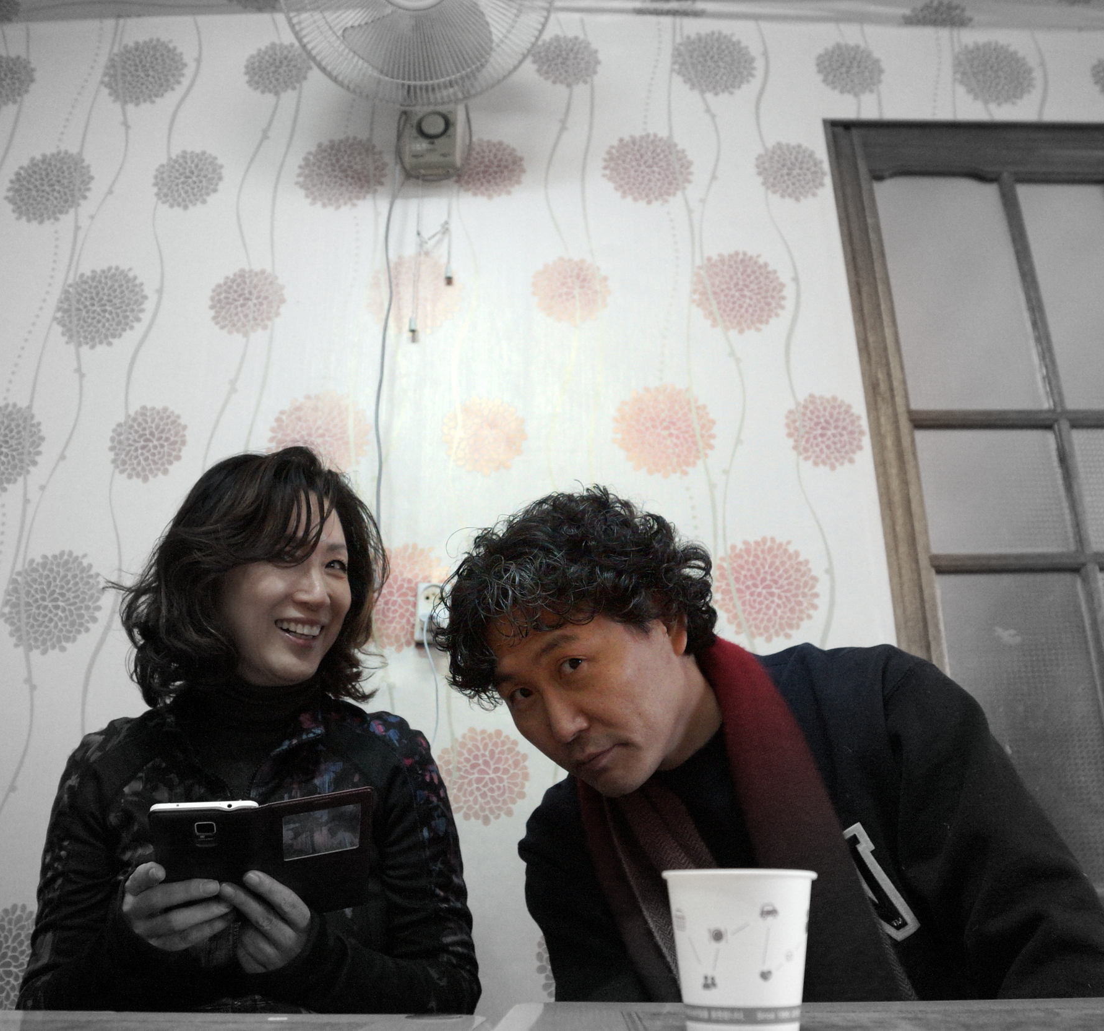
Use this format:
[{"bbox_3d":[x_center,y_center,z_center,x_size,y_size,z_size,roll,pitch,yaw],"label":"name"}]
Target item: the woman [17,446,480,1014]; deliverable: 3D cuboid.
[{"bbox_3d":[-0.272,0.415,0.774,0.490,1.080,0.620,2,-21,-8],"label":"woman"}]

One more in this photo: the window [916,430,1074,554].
[{"bbox_3d":[0.697,-0.041,1.629,0.230,0.217,0.030,-1,-21,0],"label":"window"}]

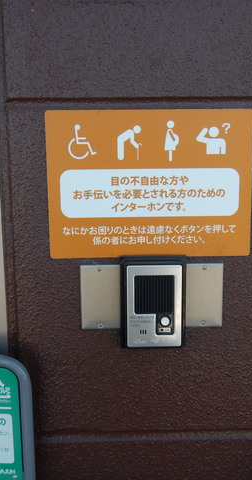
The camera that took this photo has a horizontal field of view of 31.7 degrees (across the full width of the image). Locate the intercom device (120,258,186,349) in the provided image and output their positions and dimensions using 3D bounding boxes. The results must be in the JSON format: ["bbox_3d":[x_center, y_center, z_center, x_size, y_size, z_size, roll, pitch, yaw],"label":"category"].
[{"bbox_3d":[0.043,0.096,0.663,0.098,0.138,0.031,-1,8,-1],"label":"intercom device"}]

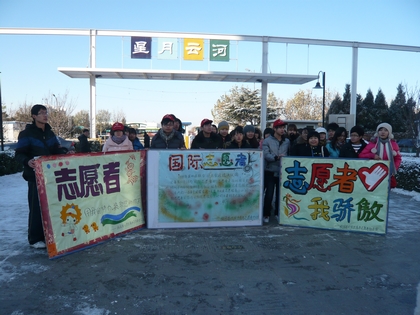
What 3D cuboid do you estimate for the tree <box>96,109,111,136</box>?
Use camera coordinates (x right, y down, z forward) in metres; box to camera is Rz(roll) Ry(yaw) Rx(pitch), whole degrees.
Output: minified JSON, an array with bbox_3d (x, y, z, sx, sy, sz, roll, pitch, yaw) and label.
[{"bbox_3d":[-14.205,-3.963,45.149,2.252,5.065,2.252,1,3,0],"label":"tree"}]

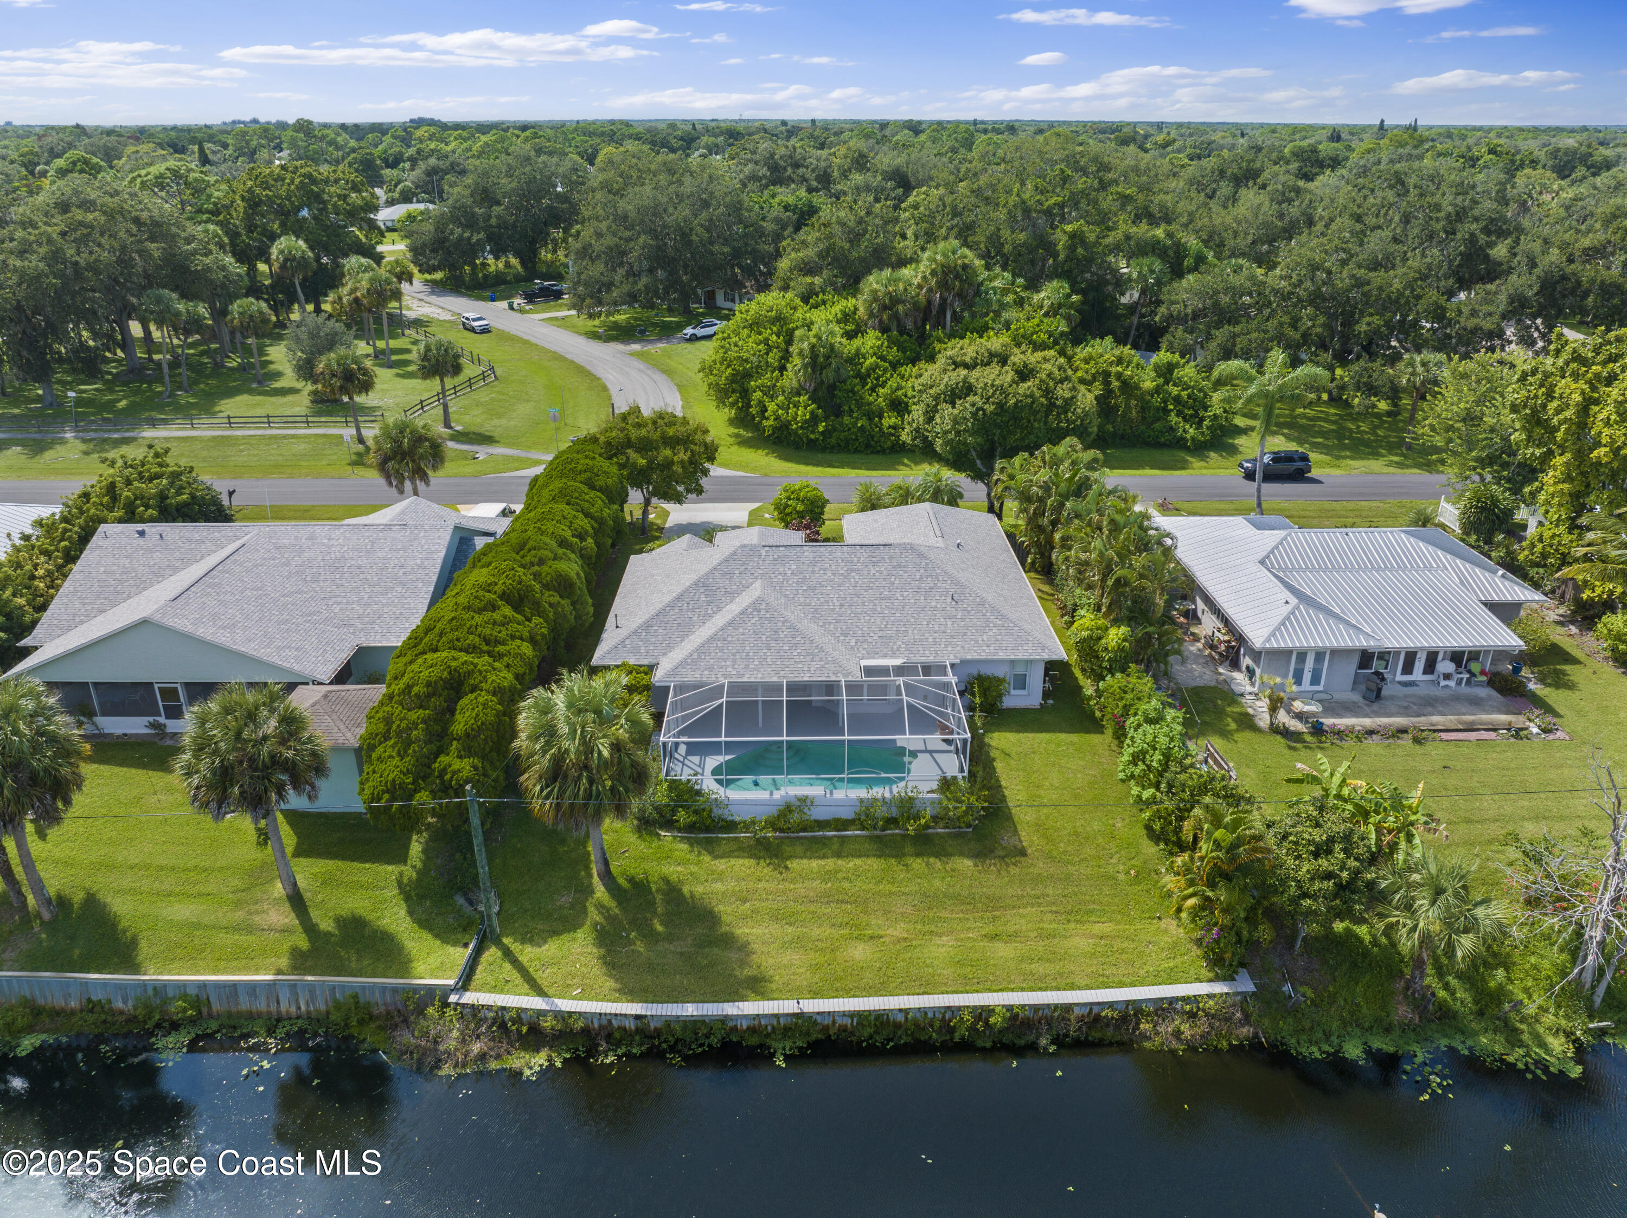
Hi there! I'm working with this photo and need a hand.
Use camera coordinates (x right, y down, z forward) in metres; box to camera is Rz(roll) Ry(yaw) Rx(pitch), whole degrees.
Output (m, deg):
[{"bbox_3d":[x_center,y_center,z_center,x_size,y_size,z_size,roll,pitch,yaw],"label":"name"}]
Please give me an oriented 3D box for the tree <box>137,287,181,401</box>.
[{"bbox_3d":[-60.215,-24.558,105.040,4.090,10.130,4.090,0,23,0],"label":"tree"}]

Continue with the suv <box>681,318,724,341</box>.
[{"bbox_3d":[-13.285,-33.644,136.047,4.650,1.680,1.880,-16,28,-33],"label":"suv"}]

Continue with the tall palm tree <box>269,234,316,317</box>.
[{"bbox_3d":[-65.546,-41.552,143.279,5.920,11.510,5.920,0,23,0],"label":"tall palm tree"}]

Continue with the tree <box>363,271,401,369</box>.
[{"bbox_3d":[-45.462,-30.697,119.973,4.020,10.090,4.020,0,23,0],"label":"tree"}]

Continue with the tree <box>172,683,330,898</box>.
[{"bbox_3d":[-17.762,6.173,36.533,5.000,7.500,4.900,0,23,0],"label":"tree"}]

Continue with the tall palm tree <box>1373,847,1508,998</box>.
[{"bbox_3d":[18.774,9.709,33.944,4.030,5.030,4.030,0,23,0],"label":"tall palm tree"}]

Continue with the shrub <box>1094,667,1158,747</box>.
[{"bbox_3d":[13.400,4.137,48.748,2.700,2.700,2.700,0,23,0],"label":"shrub"}]

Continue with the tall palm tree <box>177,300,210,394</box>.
[{"bbox_3d":[-58.131,-24.644,106.153,4.100,8.500,3.800,0,23,0],"label":"tall palm tree"}]

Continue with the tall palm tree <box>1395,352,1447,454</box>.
[{"bbox_3d":[47.257,-16.297,88.696,3.860,7.890,3.860,0,23,0],"label":"tall palm tree"}]

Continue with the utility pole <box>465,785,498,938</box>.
[{"bbox_3d":[-10.165,7.931,34.889,0.300,5.850,0.300,0,23,0],"label":"utility pole"}]

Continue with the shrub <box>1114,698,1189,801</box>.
[{"bbox_3d":[13.089,5.375,43.458,2.800,3.300,2.700,0,23,0],"label":"shrub"}]

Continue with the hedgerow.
[{"bbox_3d":[-14.500,-1.201,56.681,5.500,6.200,33.500,0,23,0],"label":"hedgerow"}]

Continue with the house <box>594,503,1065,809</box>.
[{"bbox_3d":[0.621,-0.326,53.481,20.400,5.700,27.500,0,23,-1],"label":"house"}]

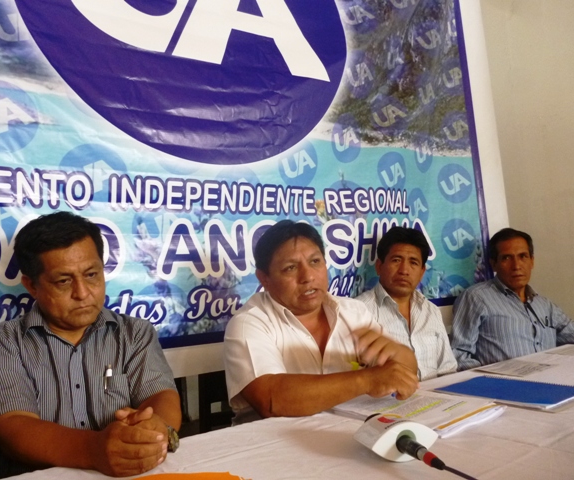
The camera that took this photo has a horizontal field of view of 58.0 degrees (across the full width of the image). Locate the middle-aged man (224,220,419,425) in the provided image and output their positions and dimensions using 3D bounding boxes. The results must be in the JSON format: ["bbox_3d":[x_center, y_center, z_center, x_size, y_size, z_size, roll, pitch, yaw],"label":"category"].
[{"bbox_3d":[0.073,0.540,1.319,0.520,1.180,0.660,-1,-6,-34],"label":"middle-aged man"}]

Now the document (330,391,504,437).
[{"bbox_3d":[0.286,0.390,1.180,0.215,0.020,0.303,-1,-6,-37],"label":"document"}]

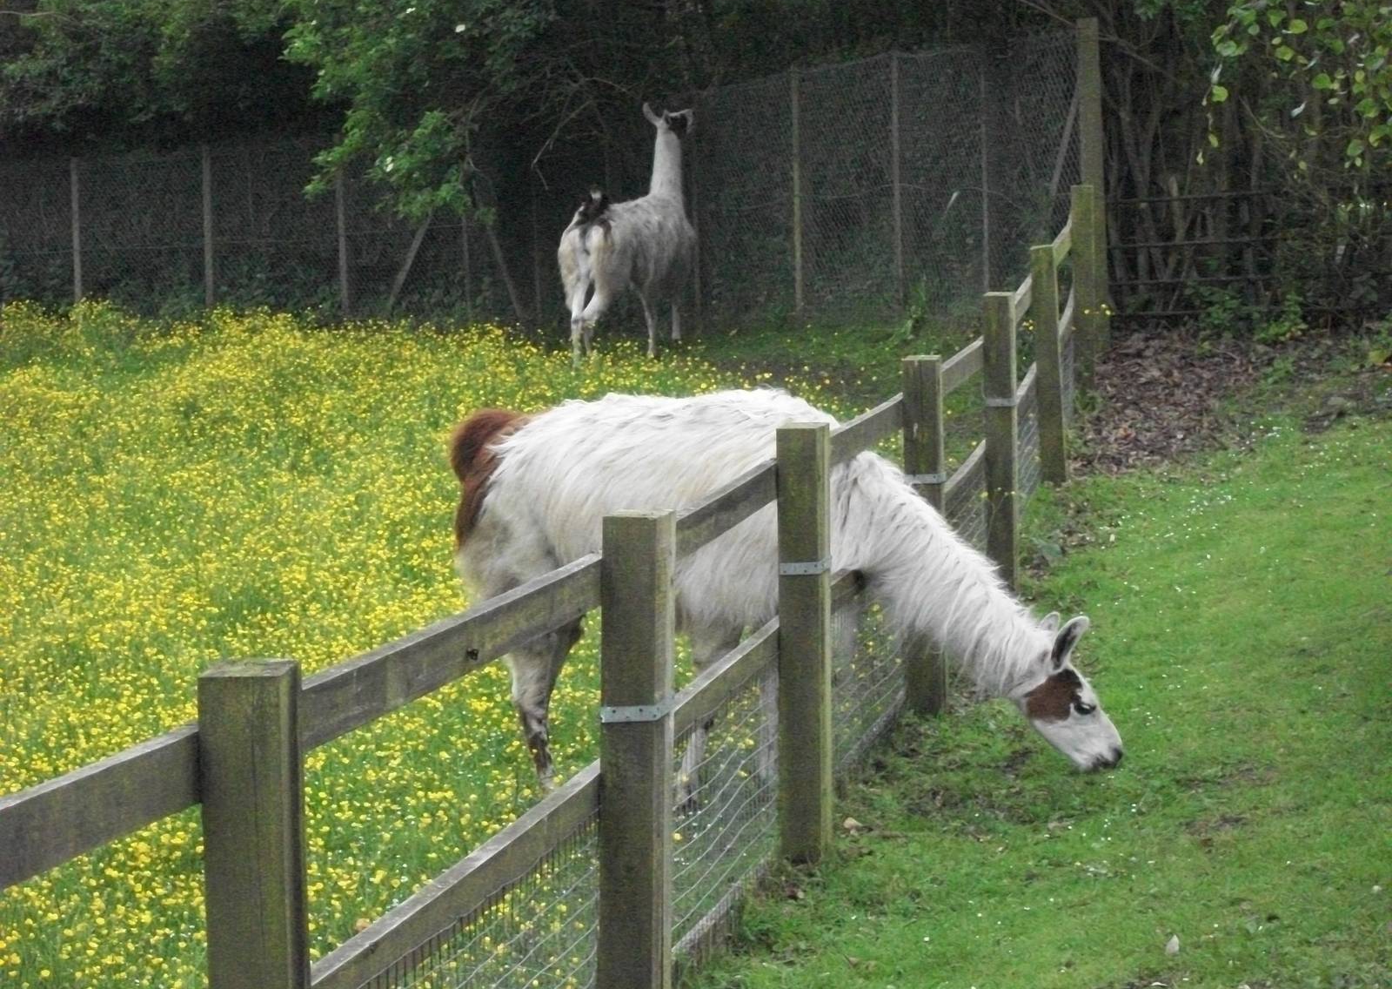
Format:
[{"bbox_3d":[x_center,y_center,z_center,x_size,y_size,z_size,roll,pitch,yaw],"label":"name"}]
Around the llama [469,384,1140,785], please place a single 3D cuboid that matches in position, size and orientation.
[{"bbox_3d":[0.245,0.287,10.550,1.800,1.140,0.480,0,7,7],"label":"llama"}]

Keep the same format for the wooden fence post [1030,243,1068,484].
[{"bbox_3d":[1.591,-0.586,17.400,0.108,1.080,0.105,0,7,12],"label":"wooden fence post"}]

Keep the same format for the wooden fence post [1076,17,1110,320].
[{"bbox_3d":[2.238,-1.766,21.800,0.130,1.850,0.130,0,7,12],"label":"wooden fence post"}]

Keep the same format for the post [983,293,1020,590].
[{"bbox_3d":[1.158,-0.200,14.650,0.108,1.110,0.105,0,7,12],"label":"post"}]

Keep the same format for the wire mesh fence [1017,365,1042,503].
[{"bbox_3d":[1.383,-0.166,16.000,0.050,0.720,2.550,0,7,9],"label":"wire mesh fence"}]

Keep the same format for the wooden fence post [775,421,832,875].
[{"bbox_3d":[0.282,0.382,9.850,0.108,1.100,0.105,0,7,12],"label":"wooden fence post"}]

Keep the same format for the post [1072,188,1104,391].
[{"bbox_3d":[2.009,-1.073,20.000,0.108,1.070,0.105,0,7,12],"label":"post"}]

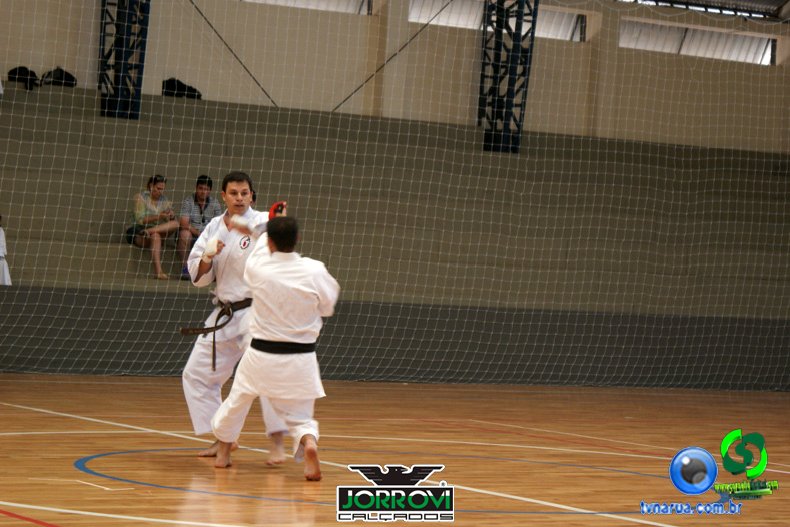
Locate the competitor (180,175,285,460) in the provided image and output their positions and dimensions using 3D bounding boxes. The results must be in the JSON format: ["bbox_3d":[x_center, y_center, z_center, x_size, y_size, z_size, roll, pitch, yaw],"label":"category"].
[{"bbox_3d":[-0.880,0.308,13.318,0.670,1.670,0.660,3,0,15],"label":"competitor"}]

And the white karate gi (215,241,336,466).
[{"bbox_3d":[-0.654,0.456,12.717,0.600,1.210,0.720,3,0,-15],"label":"white karate gi"}]

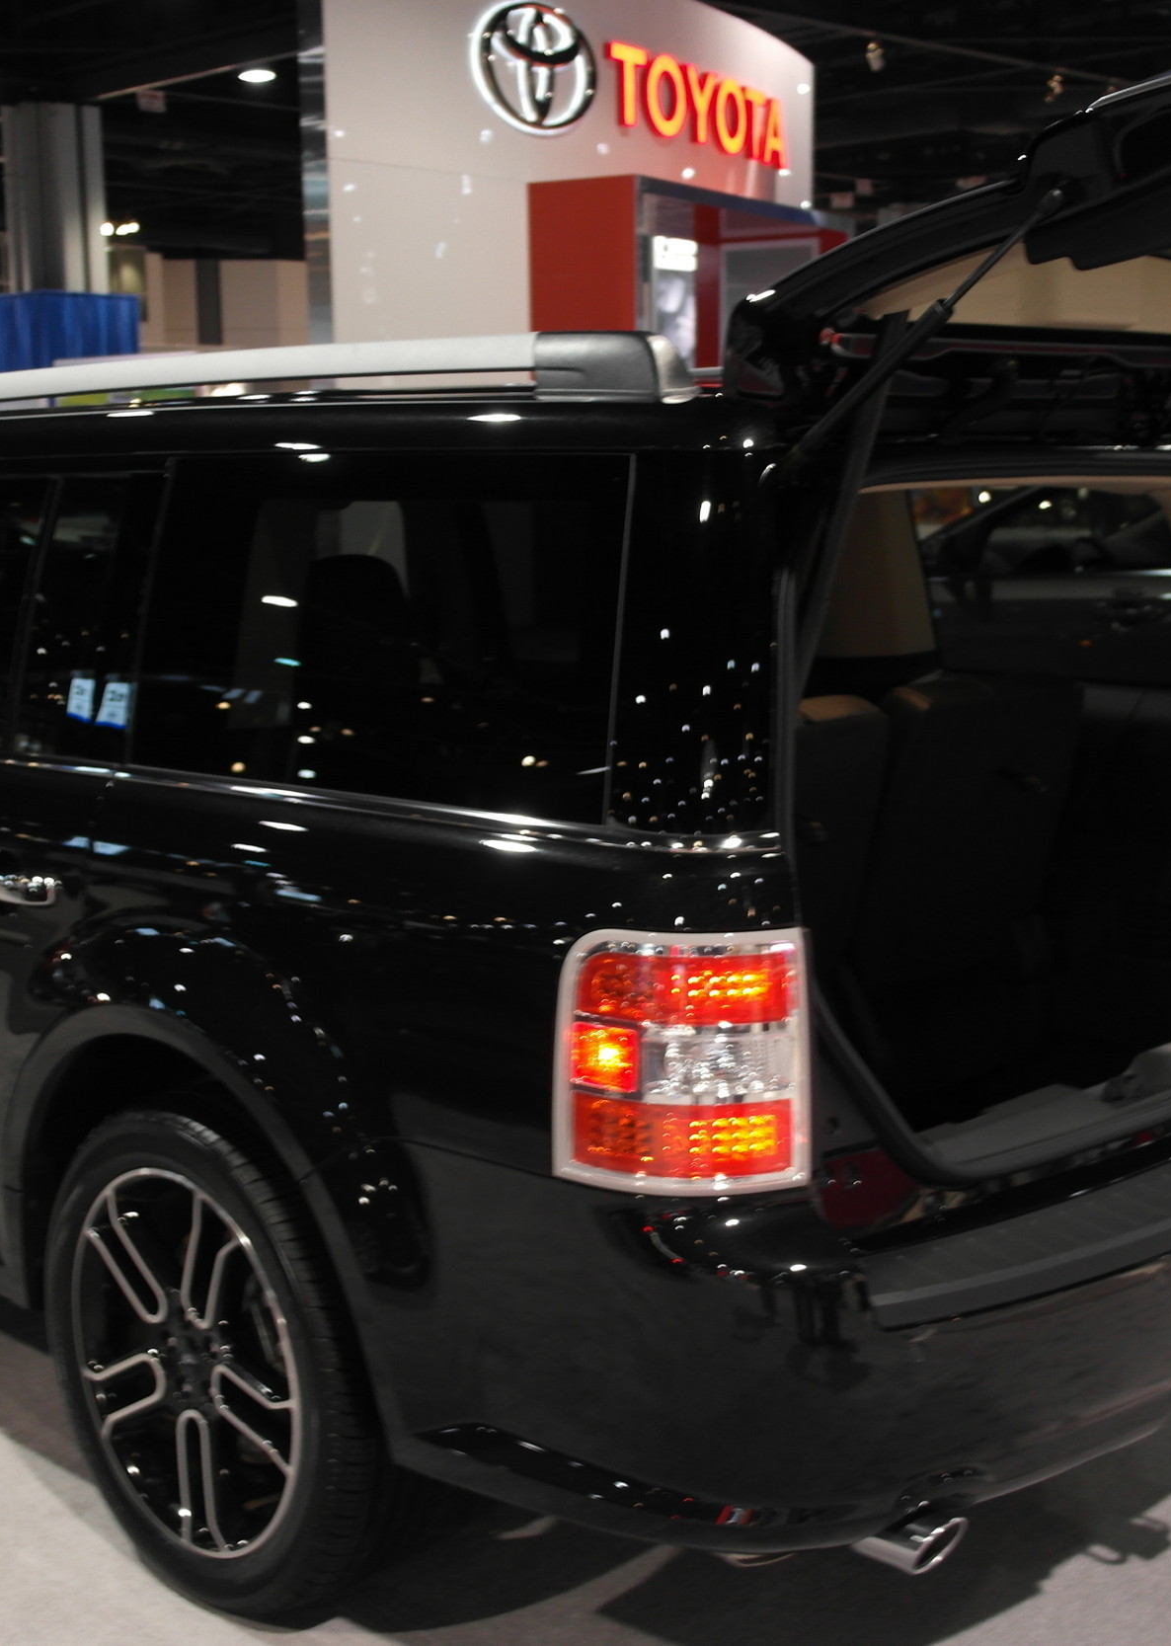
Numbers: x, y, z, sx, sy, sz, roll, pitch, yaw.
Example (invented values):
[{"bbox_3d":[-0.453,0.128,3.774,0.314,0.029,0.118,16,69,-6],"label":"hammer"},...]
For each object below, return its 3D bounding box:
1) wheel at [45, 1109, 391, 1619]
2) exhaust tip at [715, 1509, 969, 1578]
[{"bbox_3d":[-0.486,0.737,2.943,0.729,0.729,0.253,9,12,43],"label":"wheel"},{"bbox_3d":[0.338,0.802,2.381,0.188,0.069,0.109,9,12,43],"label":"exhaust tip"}]

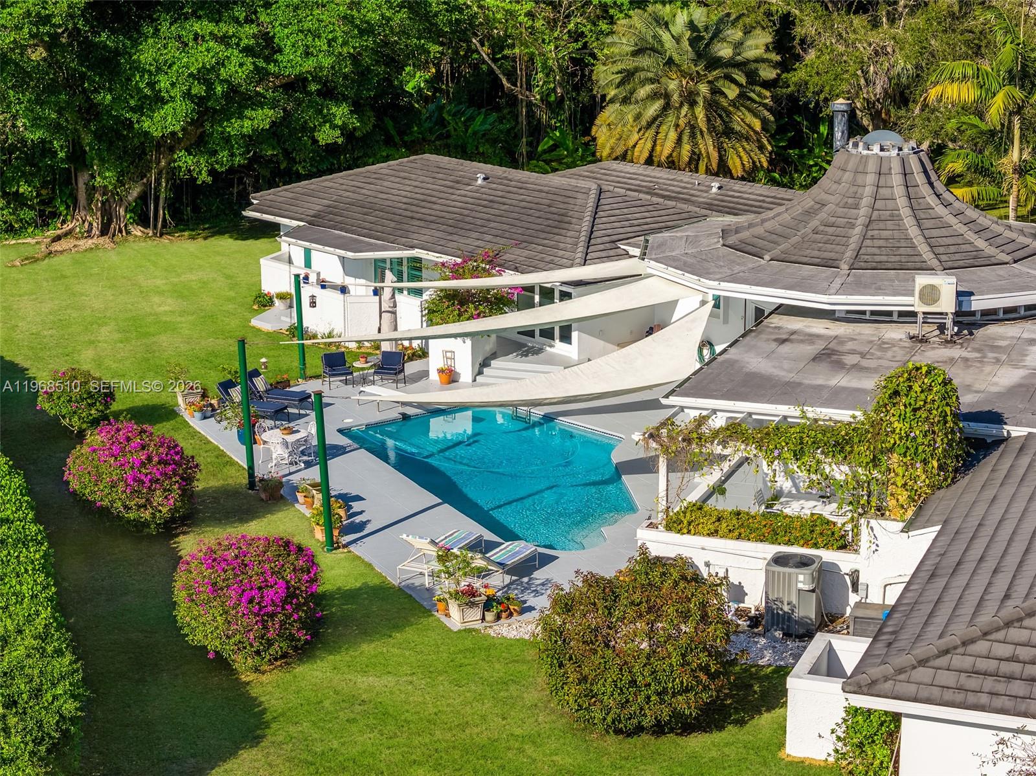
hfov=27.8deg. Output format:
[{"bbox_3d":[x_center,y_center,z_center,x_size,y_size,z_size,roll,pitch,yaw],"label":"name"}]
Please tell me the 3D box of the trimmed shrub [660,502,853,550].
[{"bbox_3d":[4.682,2.703,40.390,3.550,0.420,0.750,5,14,19],"label":"trimmed shrub"}]

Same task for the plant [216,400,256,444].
[{"bbox_3d":[-6.663,0.810,49.349,0.920,0.950,0.880,0,14,0],"label":"plant"}]

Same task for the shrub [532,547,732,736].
[{"bbox_3d":[1.890,3.900,33.250,3.150,2.720,3.100,0,14,0],"label":"shrub"}]

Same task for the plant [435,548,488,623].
[{"bbox_3d":[-0.978,3.486,37.297,0.950,1.360,0.900,-8,17,-29],"label":"plant"}]

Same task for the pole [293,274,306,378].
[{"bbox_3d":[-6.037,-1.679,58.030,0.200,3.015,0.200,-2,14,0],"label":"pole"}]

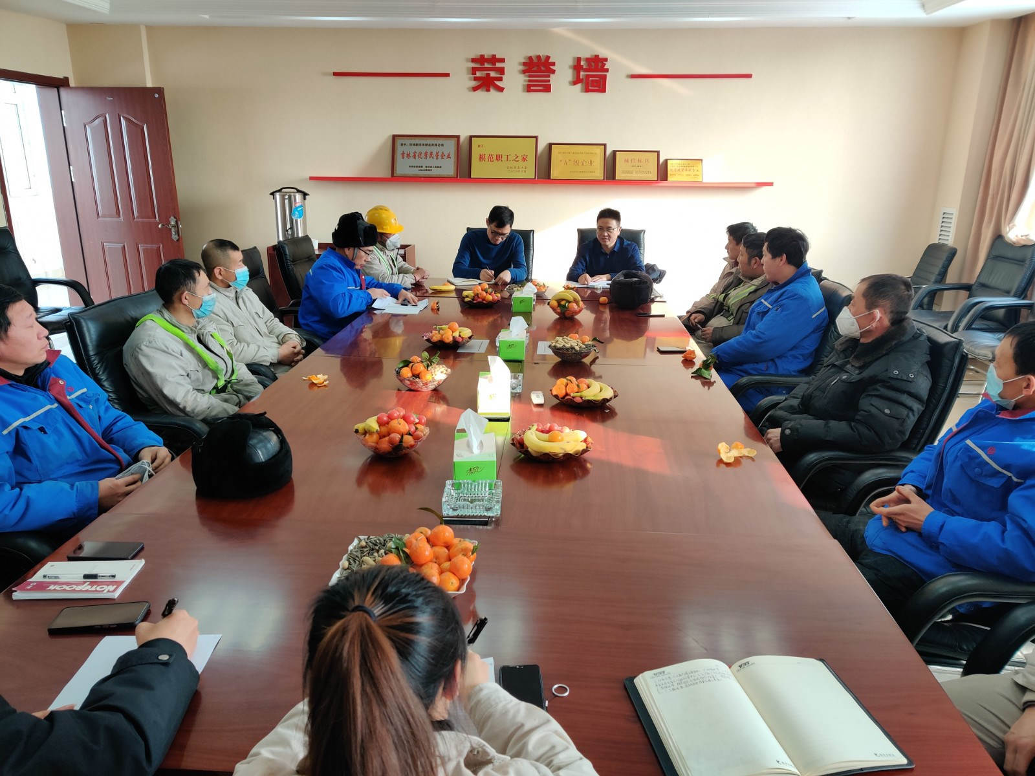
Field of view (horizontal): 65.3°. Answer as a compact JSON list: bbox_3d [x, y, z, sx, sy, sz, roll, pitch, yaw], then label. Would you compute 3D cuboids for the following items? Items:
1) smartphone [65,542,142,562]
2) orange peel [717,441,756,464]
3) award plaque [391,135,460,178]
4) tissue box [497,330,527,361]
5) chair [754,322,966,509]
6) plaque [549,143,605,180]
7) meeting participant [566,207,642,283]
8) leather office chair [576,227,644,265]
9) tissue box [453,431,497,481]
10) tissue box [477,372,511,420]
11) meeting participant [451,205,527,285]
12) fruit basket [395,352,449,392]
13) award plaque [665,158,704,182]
[{"bbox_3d":[-0.953,0.380,1.873,0.149,0.009,0.075,1,16,2],"label":"smartphone"},{"bbox_3d":[0.675,0.195,2.478,0.118,0.038,0.095,1,17,3],"label":"orange peel"},{"bbox_3d":[-0.760,-1.929,6.734,0.566,0.342,0.025,1,9,3],"label":"award plaque"},{"bbox_3d":[-0.019,-0.196,3.666,0.112,0.086,0.222,1,16,1],"label":"tissue box"},{"bbox_3d":[1.183,0.289,3.029,0.660,1.070,0.670,1,17,3],"label":"chair"},{"bbox_3d":[0.488,-1.827,6.533,0.463,0.293,0.030,1,6,3],"label":"plaque"},{"bbox_3d":[0.653,-0.704,6.035,0.570,1.257,0.780,3,16,8],"label":"meeting participant"},{"bbox_3d":[0.698,-0.606,6.090,0.630,1.080,0.670,2,16,3],"label":"leather office chair"},{"bbox_3d":[-0.120,0.205,2.279,0.112,0.086,0.222,0,16,-3],"label":"tissue box"},{"bbox_3d":[-0.080,0.026,2.945,0.115,0.088,0.230,0,16,0],"label":"tissue box"},{"bbox_3d":[-0.222,-0.723,6.059,0.570,1.263,0.780,1,16,1],"label":"meeting participant"},{"bbox_3d":[-0.364,-0.066,3.130,0.215,0.128,0.215,1,16,3],"label":"fruit basket"},{"bbox_3d":[1.431,-1.859,6.900,0.305,0.195,0.020,2,3,3],"label":"award plaque"}]

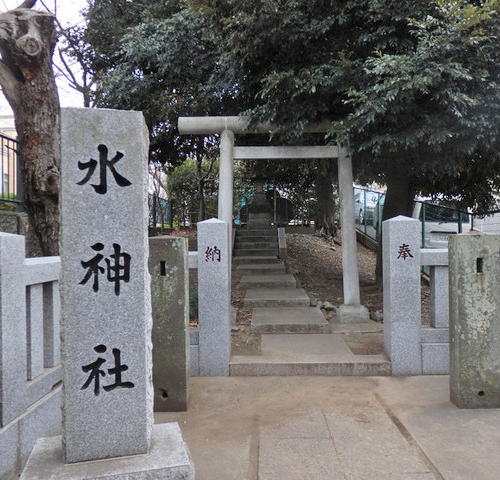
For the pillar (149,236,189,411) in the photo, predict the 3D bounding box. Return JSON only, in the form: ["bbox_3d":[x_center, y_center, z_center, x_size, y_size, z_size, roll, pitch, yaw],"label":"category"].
[{"bbox_3d":[-0.710,0.697,3.930,0.355,1.470,0.200,-1,0,1],"label":"pillar"}]

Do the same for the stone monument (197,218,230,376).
[{"bbox_3d":[-0.380,0.597,5.020,0.320,1.660,0.310,-1,0,1],"label":"stone monument"}]

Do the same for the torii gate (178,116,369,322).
[{"bbox_3d":[0.570,-0.340,7.380,3.400,3.240,0.440,-1,0,1],"label":"torii gate"}]

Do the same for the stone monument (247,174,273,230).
[{"bbox_3d":[0.270,-1.070,13.100,0.740,1.600,0.720,-1,0,1],"label":"stone monument"}]

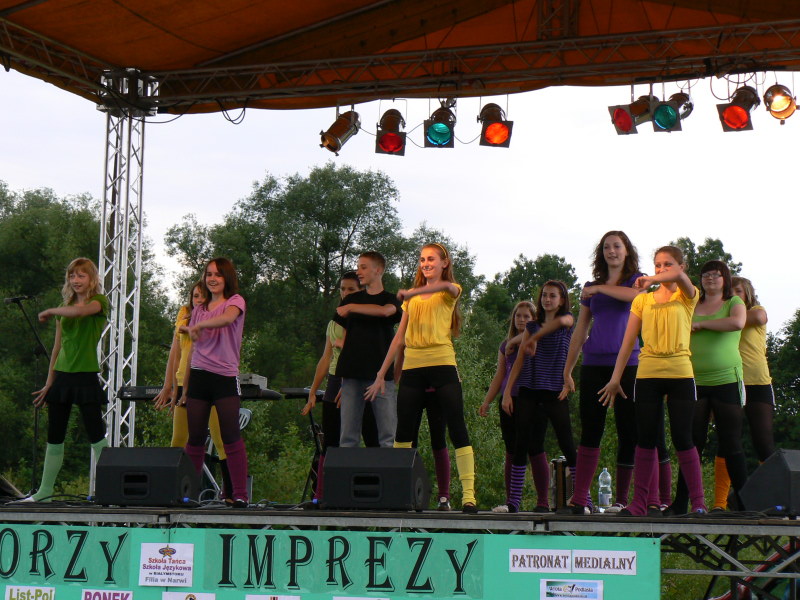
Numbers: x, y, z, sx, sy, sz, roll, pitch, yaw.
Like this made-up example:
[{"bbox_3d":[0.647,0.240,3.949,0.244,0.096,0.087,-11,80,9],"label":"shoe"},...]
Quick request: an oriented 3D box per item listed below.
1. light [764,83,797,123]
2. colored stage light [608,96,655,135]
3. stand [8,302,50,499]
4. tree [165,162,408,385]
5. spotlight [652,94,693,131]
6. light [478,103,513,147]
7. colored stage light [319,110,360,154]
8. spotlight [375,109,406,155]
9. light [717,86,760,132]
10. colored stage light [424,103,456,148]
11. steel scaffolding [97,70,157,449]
[{"bbox_3d":[3.096,-1.606,14.850,0.260,0.250,0.370,1,20,4],"label":"light"},{"bbox_3d":[1.979,-1.562,15.300,0.360,0.255,0.260,-30,14,-35],"label":"colored stage light"},{"bbox_3d":[-2.671,0.705,13.200,0.500,1.430,0.420,-3,-7,35],"label":"stand"},{"bbox_3d":[-2.870,0.589,44.590,6.000,8.000,5.500,1,-6,0],"label":"tree"},{"bbox_3d":[2.279,-1.566,15.150,0.260,0.255,0.360,-3,19,35],"label":"spotlight"},{"bbox_3d":[0.815,-1.518,15.760,0.260,0.255,0.360,2,37,-7],"label":"light"},{"bbox_3d":[-0.525,-1.516,16.300,0.250,0.370,0.260,44,-23,-19],"label":"colored stage light"},{"bbox_3d":[-0.070,-1.485,16.100,0.260,0.360,0.255,1,-45,3],"label":"spotlight"},{"bbox_3d":[2.805,-1.571,14.970,0.260,0.255,0.360,-3,32,34],"label":"light"},{"bbox_3d":[0.373,-1.516,15.950,0.260,0.255,0.360,0,31,13],"label":"colored stage light"},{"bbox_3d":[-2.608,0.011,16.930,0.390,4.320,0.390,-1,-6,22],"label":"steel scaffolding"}]

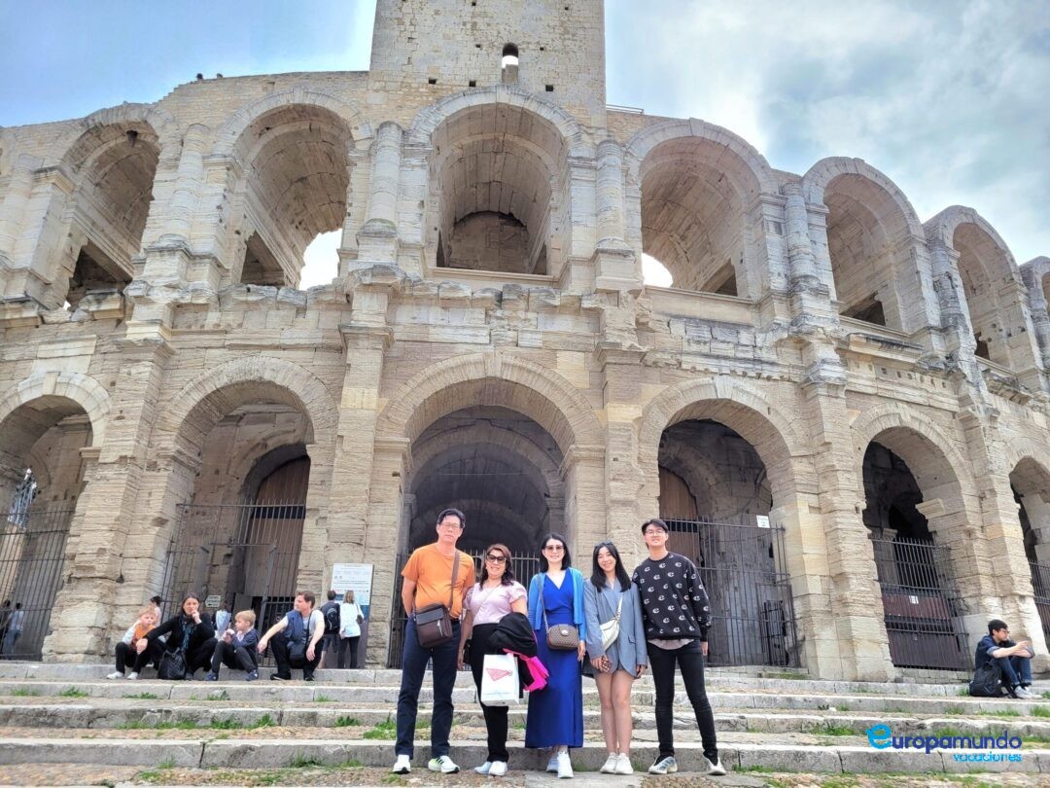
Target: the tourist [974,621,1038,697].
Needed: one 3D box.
[{"bbox_3d":[5.428,2.980,8.887,0.680,0.855,0.500,-11,-27,26],"label":"tourist"}]

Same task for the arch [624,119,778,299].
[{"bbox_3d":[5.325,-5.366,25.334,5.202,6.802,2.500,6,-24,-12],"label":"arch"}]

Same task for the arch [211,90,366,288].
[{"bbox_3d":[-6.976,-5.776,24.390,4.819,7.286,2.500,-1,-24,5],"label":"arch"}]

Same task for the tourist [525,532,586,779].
[{"bbox_3d":[0.210,1.742,5.407,0.440,1.599,0.360,0,-23,3],"label":"tourist"}]

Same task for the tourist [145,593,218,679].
[{"bbox_3d":[-3.776,2.661,8.691,0.700,0.912,0.650,3,-24,-5],"label":"tourist"}]

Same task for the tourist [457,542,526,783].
[{"bbox_3d":[-0.224,1.791,5.449,0.500,1.525,0.360,2,-23,-2],"label":"tourist"}]

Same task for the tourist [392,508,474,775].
[{"bbox_3d":[-0.629,1.647,5.430,0.580,1.755,0.360,4,-23,-6],"label":"tourist"}]

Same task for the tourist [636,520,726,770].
[{"bbox_3d":[1.070,1.728,5.584,0.600,1.734,0.380,-2,-24,6],"label":"tourist"}]

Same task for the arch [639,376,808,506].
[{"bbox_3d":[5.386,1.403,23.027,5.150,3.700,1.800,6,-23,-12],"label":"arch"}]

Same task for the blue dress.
[{"bbox_3d":[0.209,1.838,5.551,0.420,1.185,0.340,1,-24,0],"label":"blue dress"}]

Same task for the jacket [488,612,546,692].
[{"bbox_3d":[-0.043,1.740,5.352,0.400,0.516,0.270,1,-24,0],"label":"jacket"}]

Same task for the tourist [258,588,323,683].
[{"bbox_3d":[-2.580,2.652,8.703,0.580,0.978,0.650,-9,-26,21],"label":"tourist"}]

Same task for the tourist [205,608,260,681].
[{"bbox_3d":[-3.529,3.071,9.634,0.460,0.815,0.600,-11,-26,28],"label":"tourist"}]

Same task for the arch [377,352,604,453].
[{"bbox_3d":[-0.889,0.580,20.989,5.621,2.800,2.000,3,-24,-4],"label":"arch"}]

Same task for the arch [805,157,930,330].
[{"bbox_3d":[11.466,-5.092,27.835,5.200,6.800,2.000,10,-24,-21],"label":"arch"}]

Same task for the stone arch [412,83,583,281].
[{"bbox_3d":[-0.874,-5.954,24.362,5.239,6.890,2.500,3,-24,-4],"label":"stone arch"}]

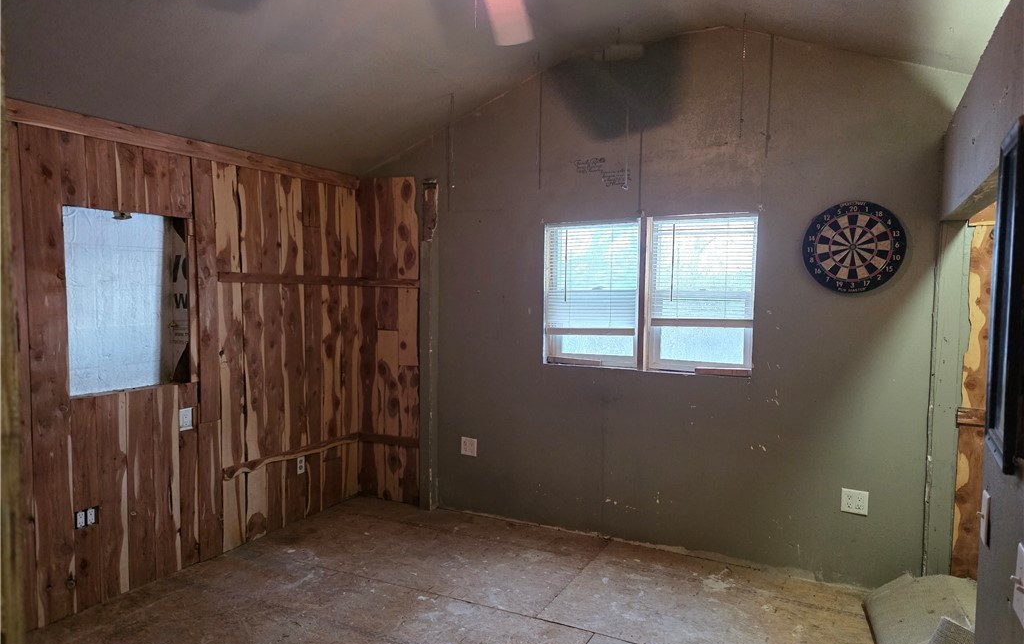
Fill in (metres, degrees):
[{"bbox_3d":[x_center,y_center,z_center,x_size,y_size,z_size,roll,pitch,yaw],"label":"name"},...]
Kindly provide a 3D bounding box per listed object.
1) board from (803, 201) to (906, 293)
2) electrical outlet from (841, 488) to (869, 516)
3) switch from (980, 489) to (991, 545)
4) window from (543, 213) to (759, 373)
[{"bbox_3d":[1.664,-0.364,3.319,0.450,0.450,0.028,2,4,28],"label":"board"},{"bbox_3d":[1.707,0.897,3.386,0.118,0.117,0.009,2,4,28],"label":"electrical outlet"},{"bbox_3d":[1.126,0.467,1.613,0.011,0.115,0.070,2,4,28],"label":"switch"},{"bbox_3d":[0.750,-0.153,3.874,1.220,0.852,0.080,2,4,28],"label":"window"}]

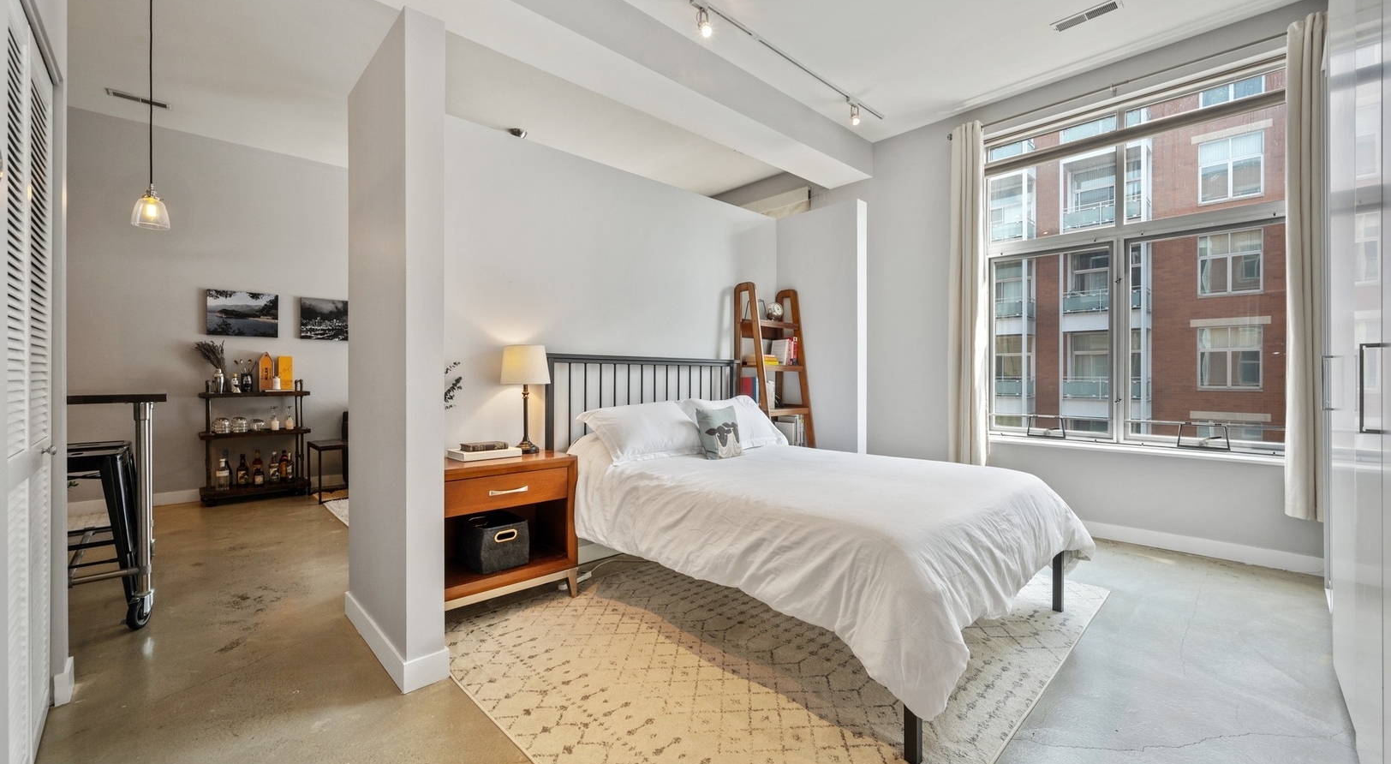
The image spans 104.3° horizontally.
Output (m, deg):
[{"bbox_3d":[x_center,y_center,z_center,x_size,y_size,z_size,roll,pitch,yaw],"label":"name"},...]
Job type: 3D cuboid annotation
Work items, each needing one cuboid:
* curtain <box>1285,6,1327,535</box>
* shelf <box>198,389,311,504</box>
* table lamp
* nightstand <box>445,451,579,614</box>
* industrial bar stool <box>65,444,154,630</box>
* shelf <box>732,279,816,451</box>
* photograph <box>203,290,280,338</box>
[{"bbox_3d":[3.429,-0.626,2.994,0.225,2.800,0.112,0,0,41],"label":"curtain"},{"bbox_3d":[-4.112,0.550,5.050,0.789,1.081,0.332,0,0,-43],"label":"shelf"},{"bbox_3d":[-0.884,0.094,2.819,0.263,0.558,0.263,0,0,-43],"label":"table lamp"},{"bbox_3d":[-0.976,0.726,2.622,0.701,0.708,0.385,0,0,-43],"label":"nightstand"},{"bbox_3d":[-2.770,0.699,2.434,0.428,0.762,0.428,0,0,-43],"label":"industrial bar stool"},{"bbox_3d":[0.637,0.182,4.060,0.492,1.808,0.471,0,0,-43],"label":"shelf"},{"bbox_3d":[-4.282,-0.639,5.123,0.521,0.419,0.032,0,0,-43],"label":"photograph"}]

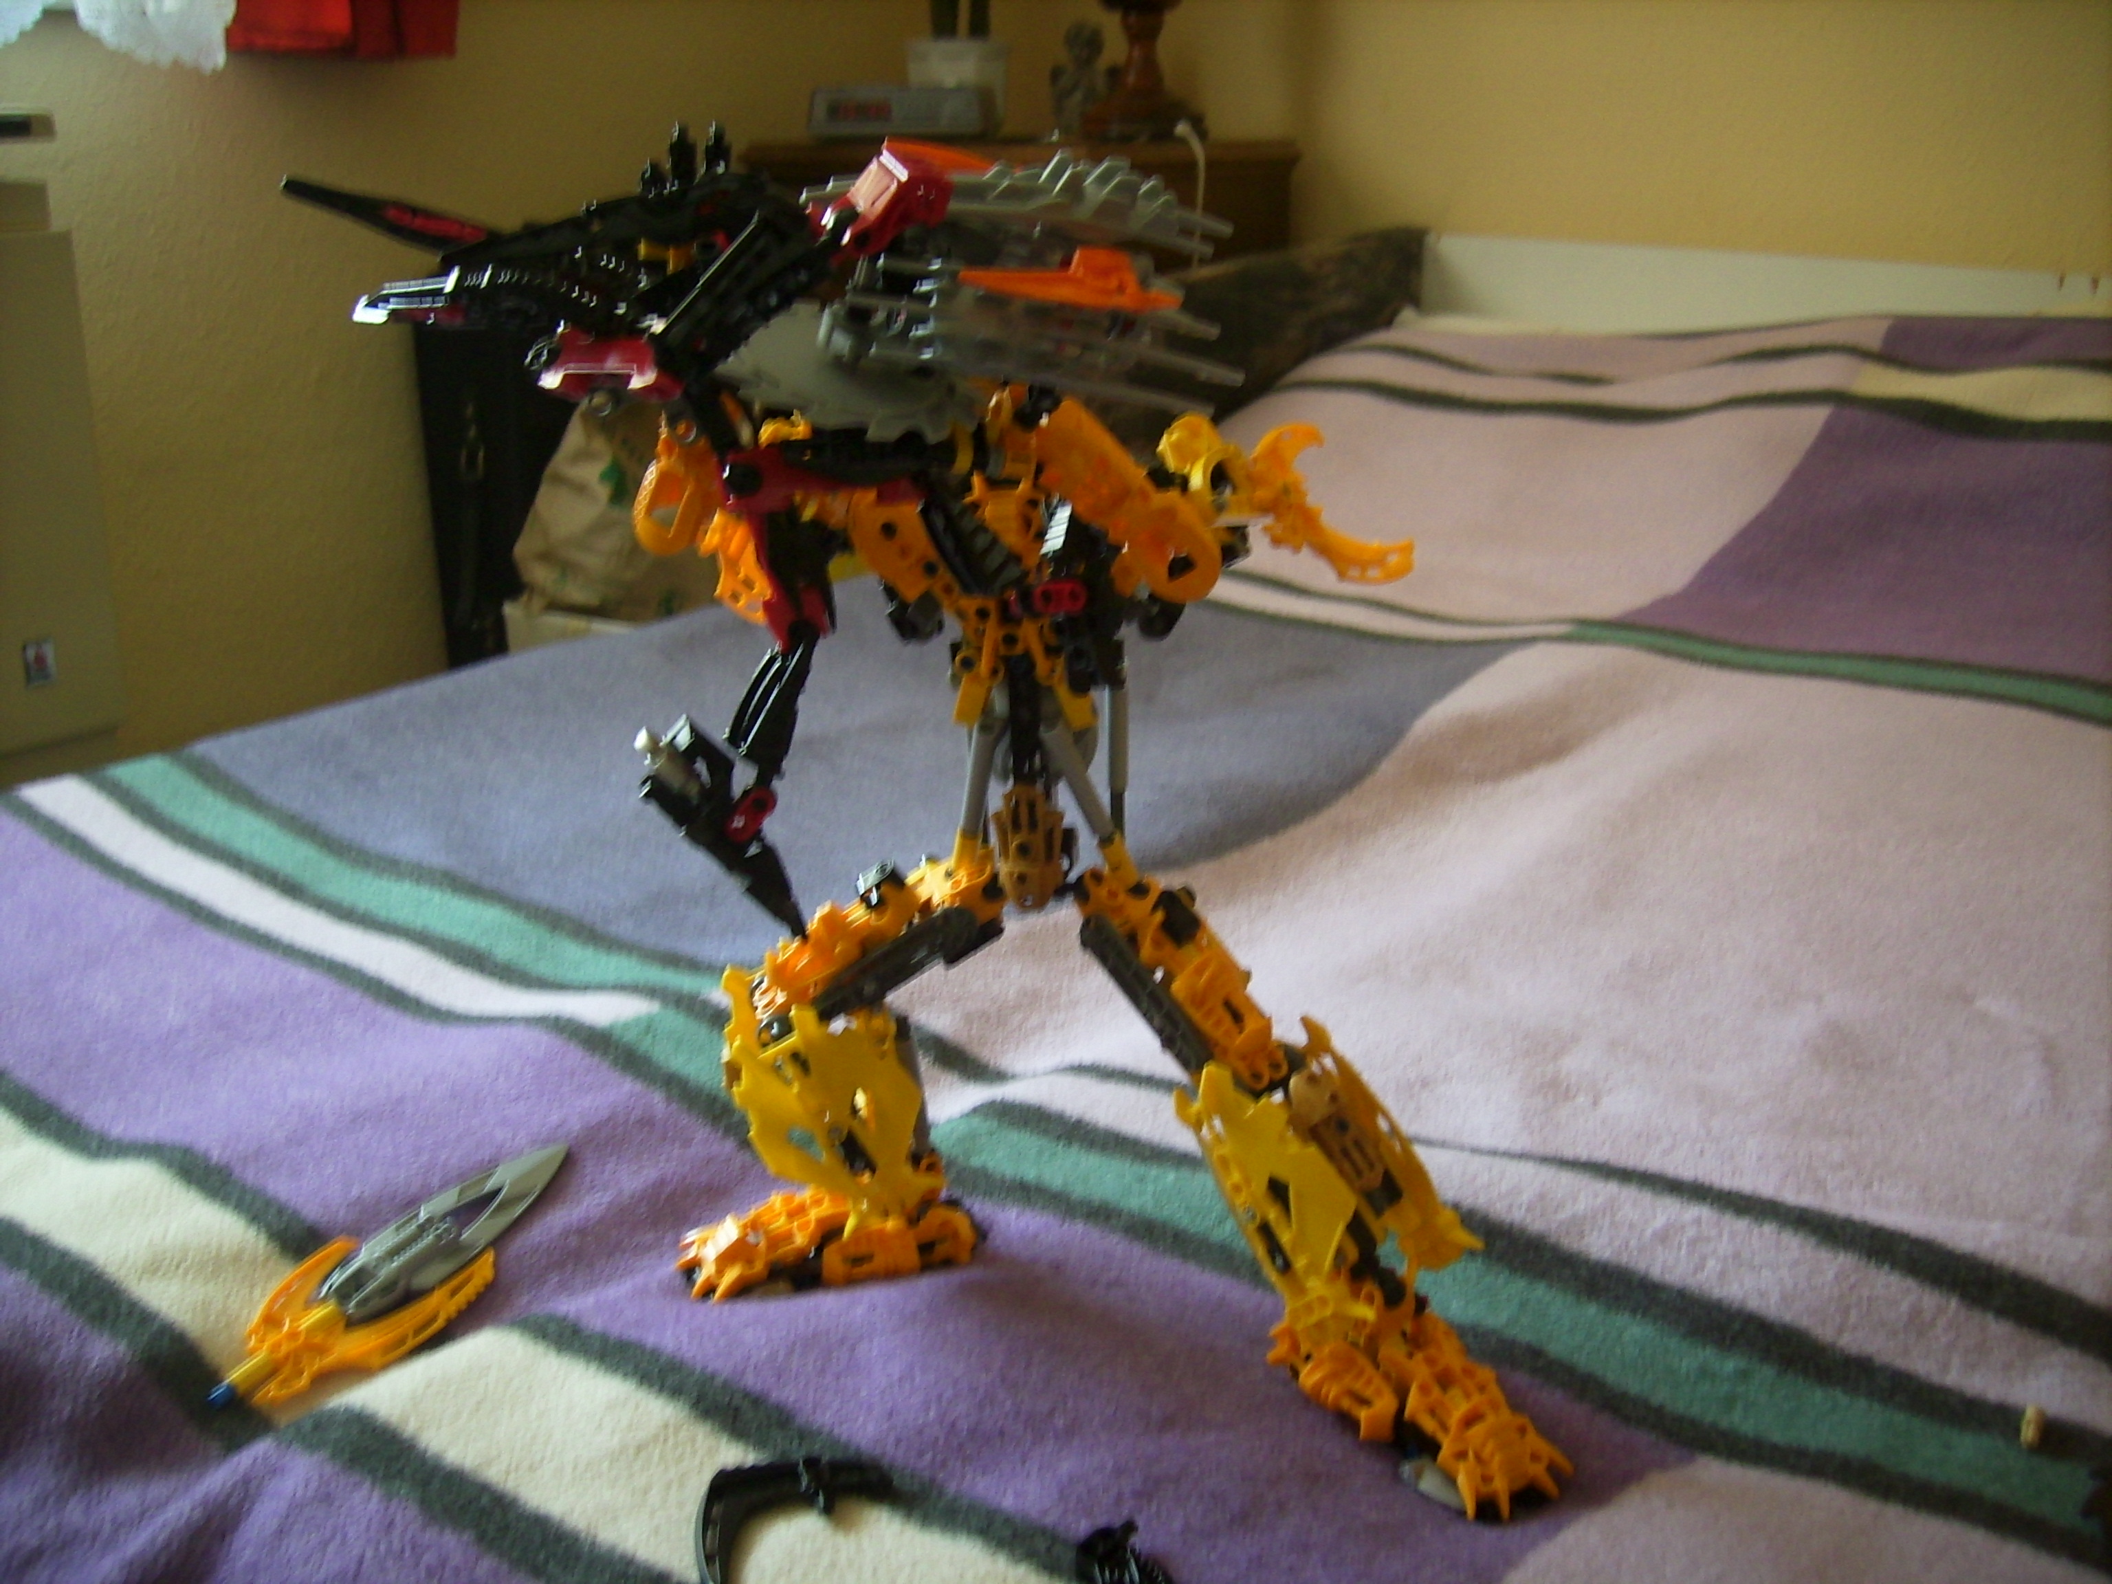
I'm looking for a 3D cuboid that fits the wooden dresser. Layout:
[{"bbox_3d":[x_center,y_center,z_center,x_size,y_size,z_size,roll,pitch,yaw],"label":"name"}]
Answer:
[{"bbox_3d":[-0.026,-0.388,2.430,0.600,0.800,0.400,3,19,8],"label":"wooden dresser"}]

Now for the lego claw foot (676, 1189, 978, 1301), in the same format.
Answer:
[{"bbox_3d":[-0.083,0.161,0.725,0.103,0.028,0.042,-5,20,-16],"label":"lego claw foot"}]

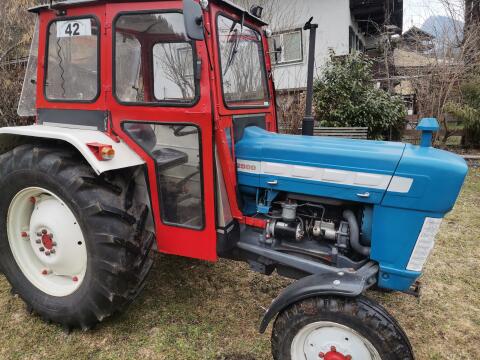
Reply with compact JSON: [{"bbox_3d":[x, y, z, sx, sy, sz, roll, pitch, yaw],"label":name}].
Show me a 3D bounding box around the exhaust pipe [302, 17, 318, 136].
[{"bbox_3d":[0.451,-0.664,2.393,0.095,0.790,0.076,7,14,24],"label":"exhaust pipe"}]

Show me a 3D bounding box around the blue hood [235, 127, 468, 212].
[{"bbox_3d":[0.657,-0.113,2.278,1.330,0.380,0.560,7,14,24],"label":"blue hood"}]

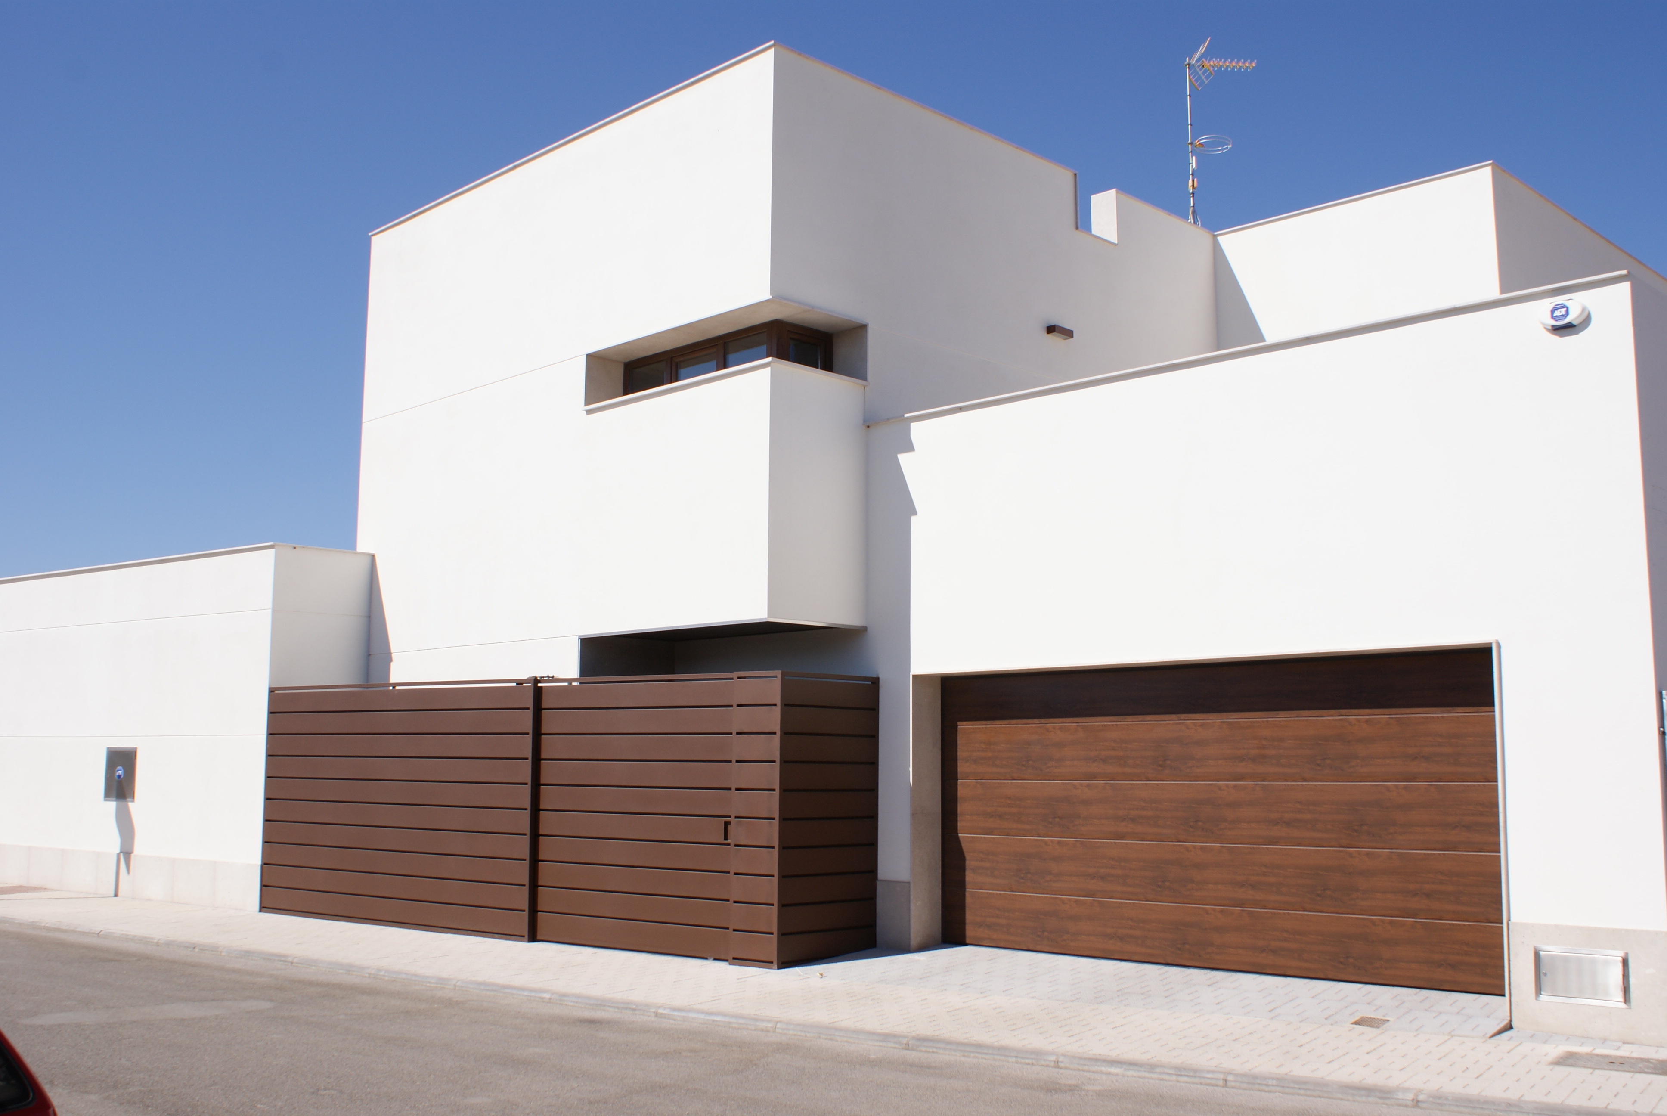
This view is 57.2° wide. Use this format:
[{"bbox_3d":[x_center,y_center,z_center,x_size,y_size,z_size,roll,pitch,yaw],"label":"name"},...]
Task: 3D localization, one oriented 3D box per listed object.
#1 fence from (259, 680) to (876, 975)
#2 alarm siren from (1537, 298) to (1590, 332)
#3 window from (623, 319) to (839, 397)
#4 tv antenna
[{"bbox_3d":[-2.769,2.351,14.579,6.729,2.299,1.382,-5,-9,35],"label":"fence"},{"bbox_3d":[4.498,-1.501,9.434,0.080,0.185,0.275,7,-10,-42],"label":"alarm siren"},{"bbox_3d":[-1.076,-1.784,15.053,0.708,0.551,2.324,8,-10,-44],"label":"window"},{"bbox_3d":[5.154,-5.535,20.207,0.930,2.900,0.500,-1,-7,10],"label":"tv antenna"}]

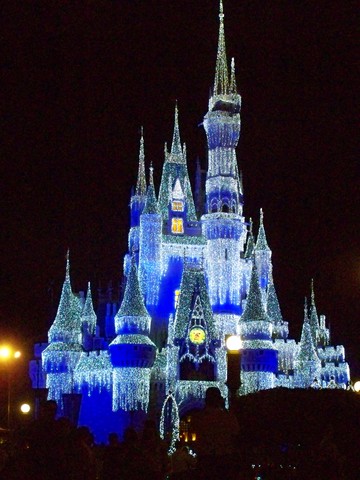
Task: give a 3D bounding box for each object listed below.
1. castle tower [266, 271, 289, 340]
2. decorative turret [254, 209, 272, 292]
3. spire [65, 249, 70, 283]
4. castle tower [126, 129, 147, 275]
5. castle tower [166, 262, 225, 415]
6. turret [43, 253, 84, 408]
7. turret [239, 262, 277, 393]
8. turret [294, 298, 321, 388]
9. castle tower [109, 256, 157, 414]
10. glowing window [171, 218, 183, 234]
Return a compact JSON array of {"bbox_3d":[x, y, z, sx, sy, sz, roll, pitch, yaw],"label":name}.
[{"bbox_3d":[9.406,6.277,98.160,2.230,6.770,2.230,1,-13,-6],"label":"castle tower"},{"bbox_3d":[8.787,1.268,106.525,1.890,9.490,1.890,1,-13,-6],"label":"decorative turret"},{"bbox_3d":[-10.644,2.436,95.980,0.620,3.240,0.620,1,-13,-6],"label":"spire"},{"bbox_3d":[-4.749,-4.449,112.000,2.185,16.383,2.185,1,-11,-8],"label":"castle tower"},{"bbox_3d":[1.499,9.356,97.000,4.964,13.663,4.964,1,-11,-8],"label":"castle tower"},{"bbox_3d":[-10.979,8.366,96.000,3.724,14.569,3.724,1,-11,-8],"label":"turret"},{"bbox_3d":[7.507,8.464,98.000,3.445,12.728,3.445,1,-11,-8],"label":"turret"},{"bbox_3d":[11.868,9.909,94.227,2.420,9.240,2.420,1,-13,-6],"label":"turret"},{"bbox_3d":[-4.265,8.843,91.395,4.290,15.050,4.290,1,-13,-6],"label":"castle tower"},{"bbox_3d":[-0.337,-1.403,105.097,1.190,1.600,0.250,1,-13,-6],"label":"glowing window"}]

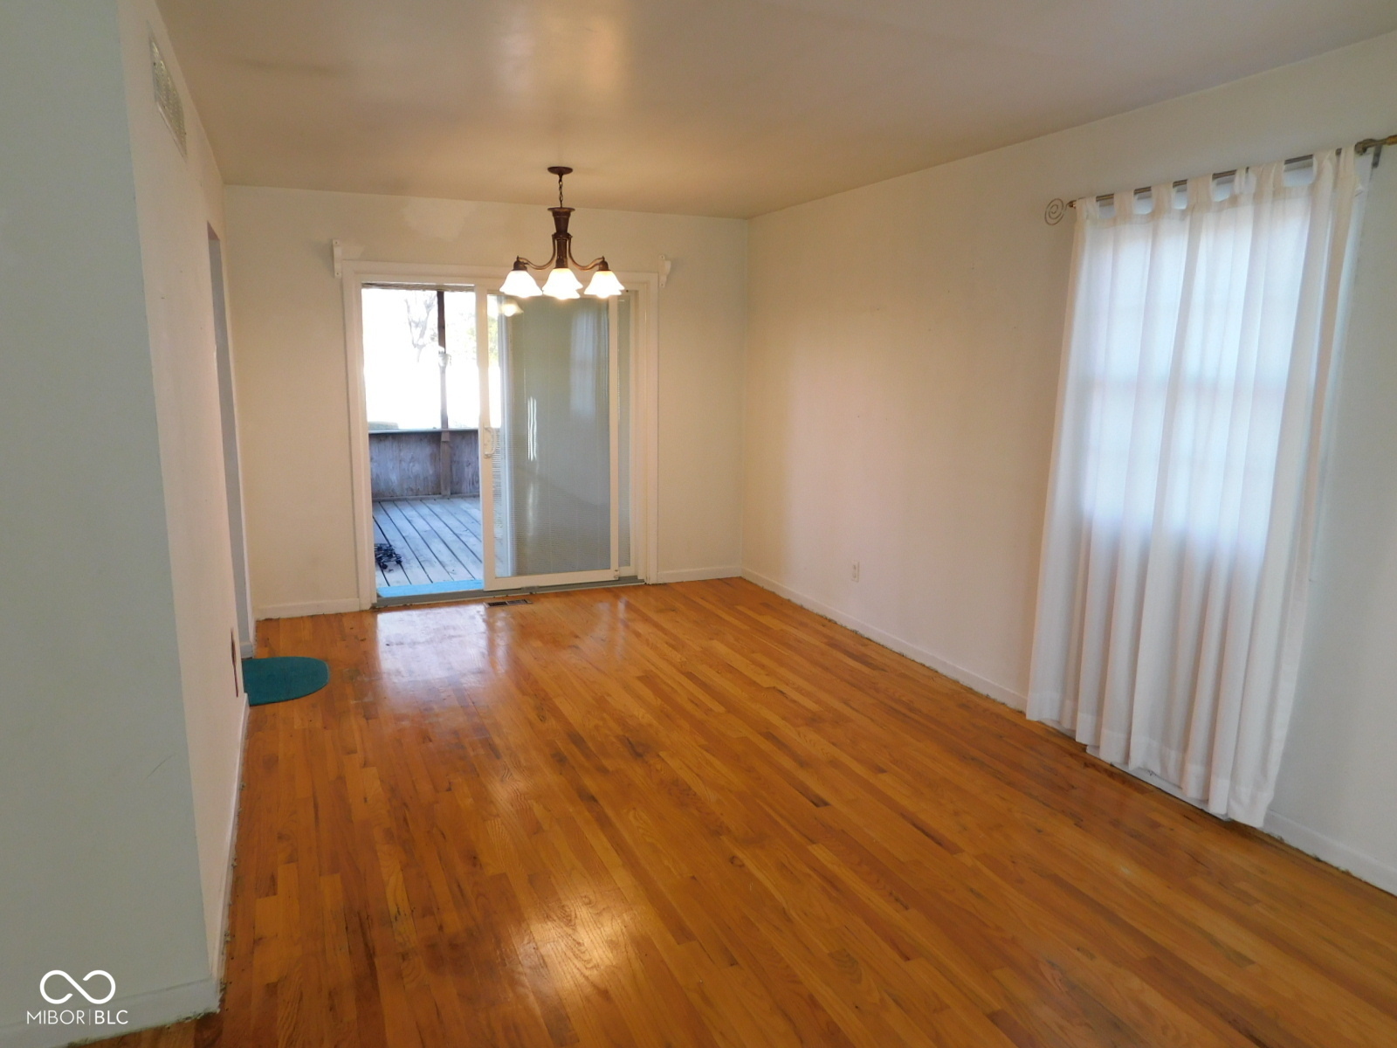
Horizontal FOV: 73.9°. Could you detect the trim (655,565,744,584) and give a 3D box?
[{"bbox_3d":[0.009,0.356,6.514,0.647,0.082,0.018,-4,11,-23],"label":"trim"}]

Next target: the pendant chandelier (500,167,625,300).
[{"bbox_3d":[-0.674,-1.427,4.569,0.624,0.620,0.624,-4,11,-23],"label":"pendant chandelier"}]

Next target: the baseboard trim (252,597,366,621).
[{"bbox_3d":[-2.308,0.514,5.517,0.552,0.082,0.018,-4,11,-23],"label":"baseboard trim"}]

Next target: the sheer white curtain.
[{"bbox_3d":[1.637,-0.115,3.284,0.105,2.110,1.095,-4,11,-23],"label":"sheer white curtain"}]

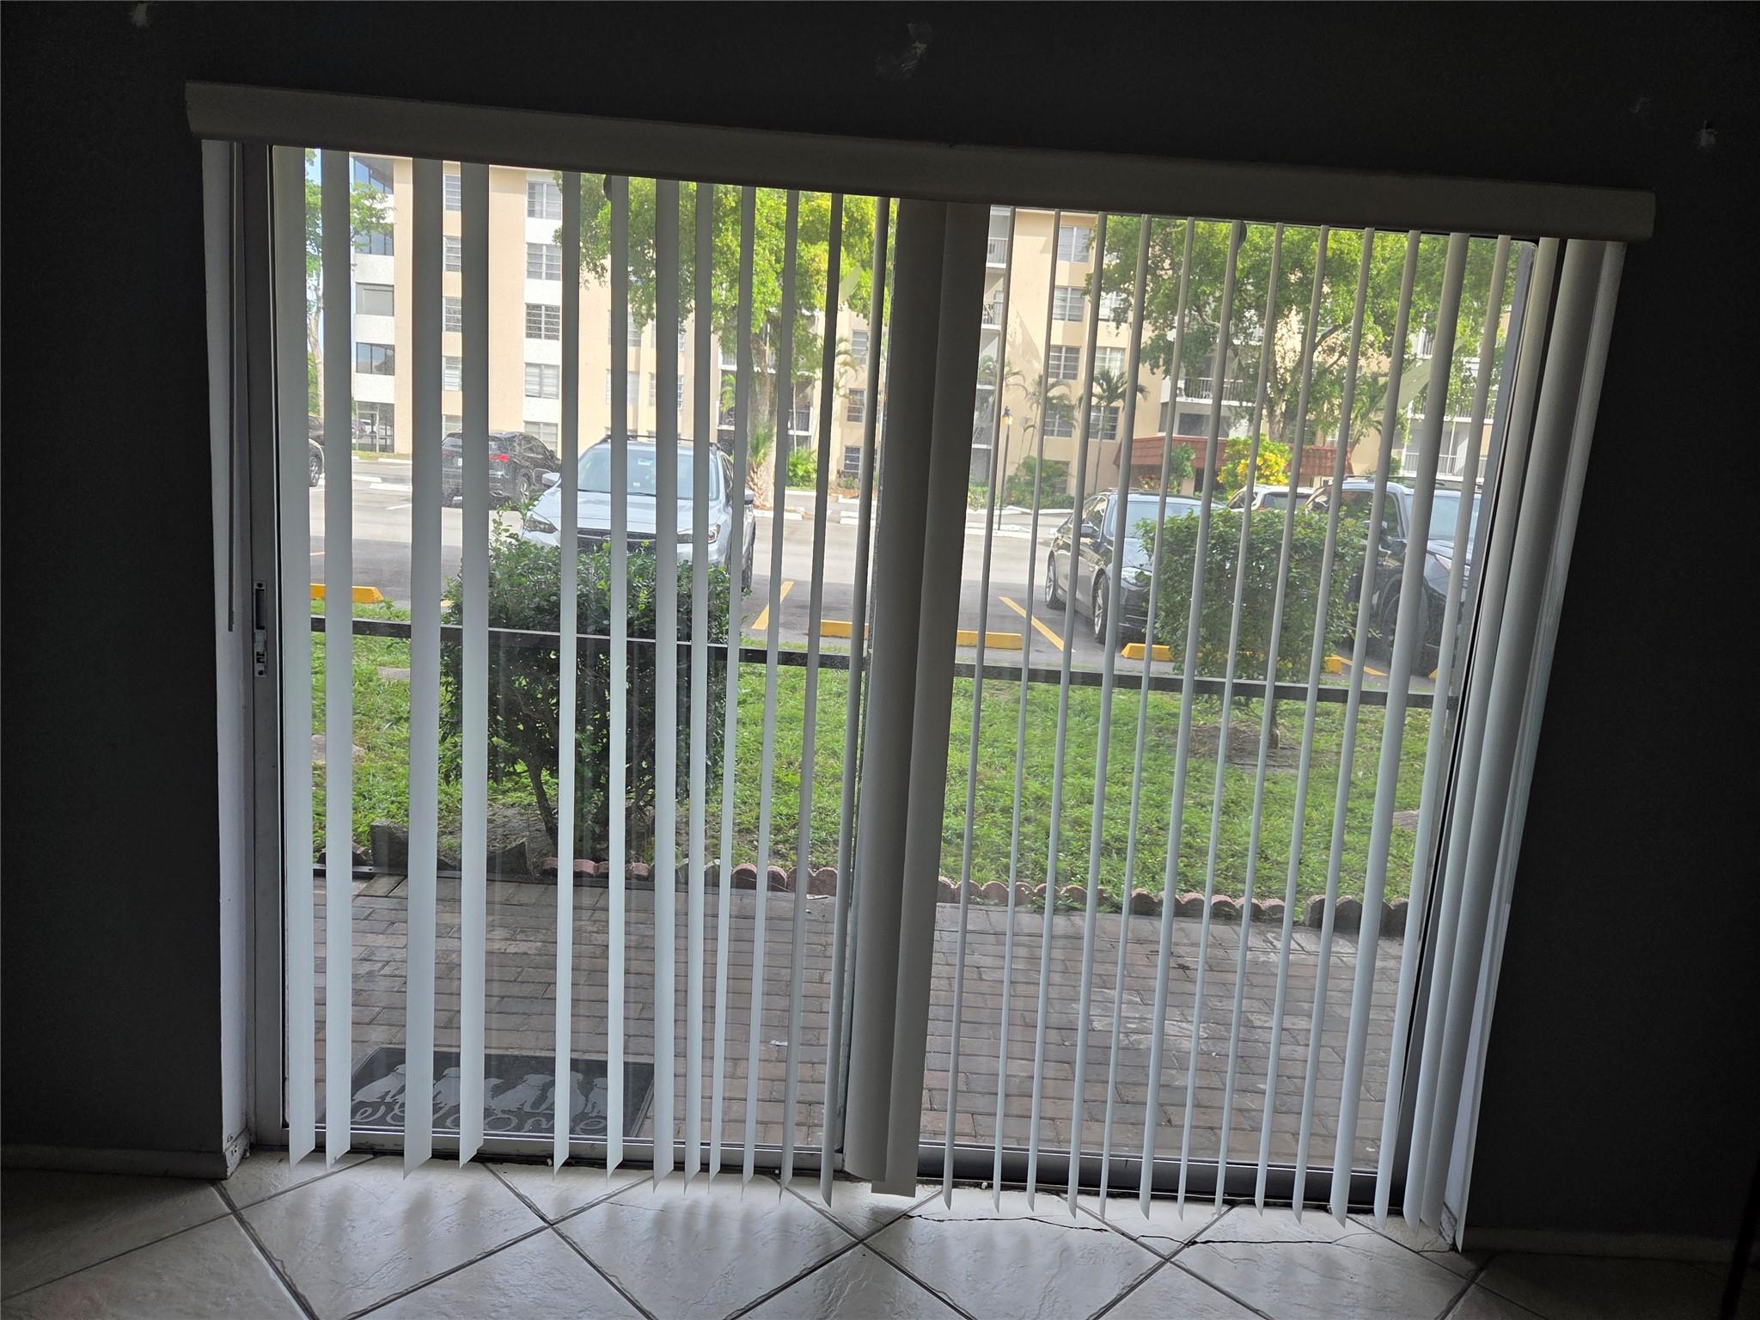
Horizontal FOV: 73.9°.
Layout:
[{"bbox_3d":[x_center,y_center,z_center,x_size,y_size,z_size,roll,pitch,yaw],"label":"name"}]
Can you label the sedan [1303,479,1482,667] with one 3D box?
[{"bbox_3d":[5.560,-0.921,11.714,1.820,1.720,4.610,3,9,-2],"label":"sedan"}]

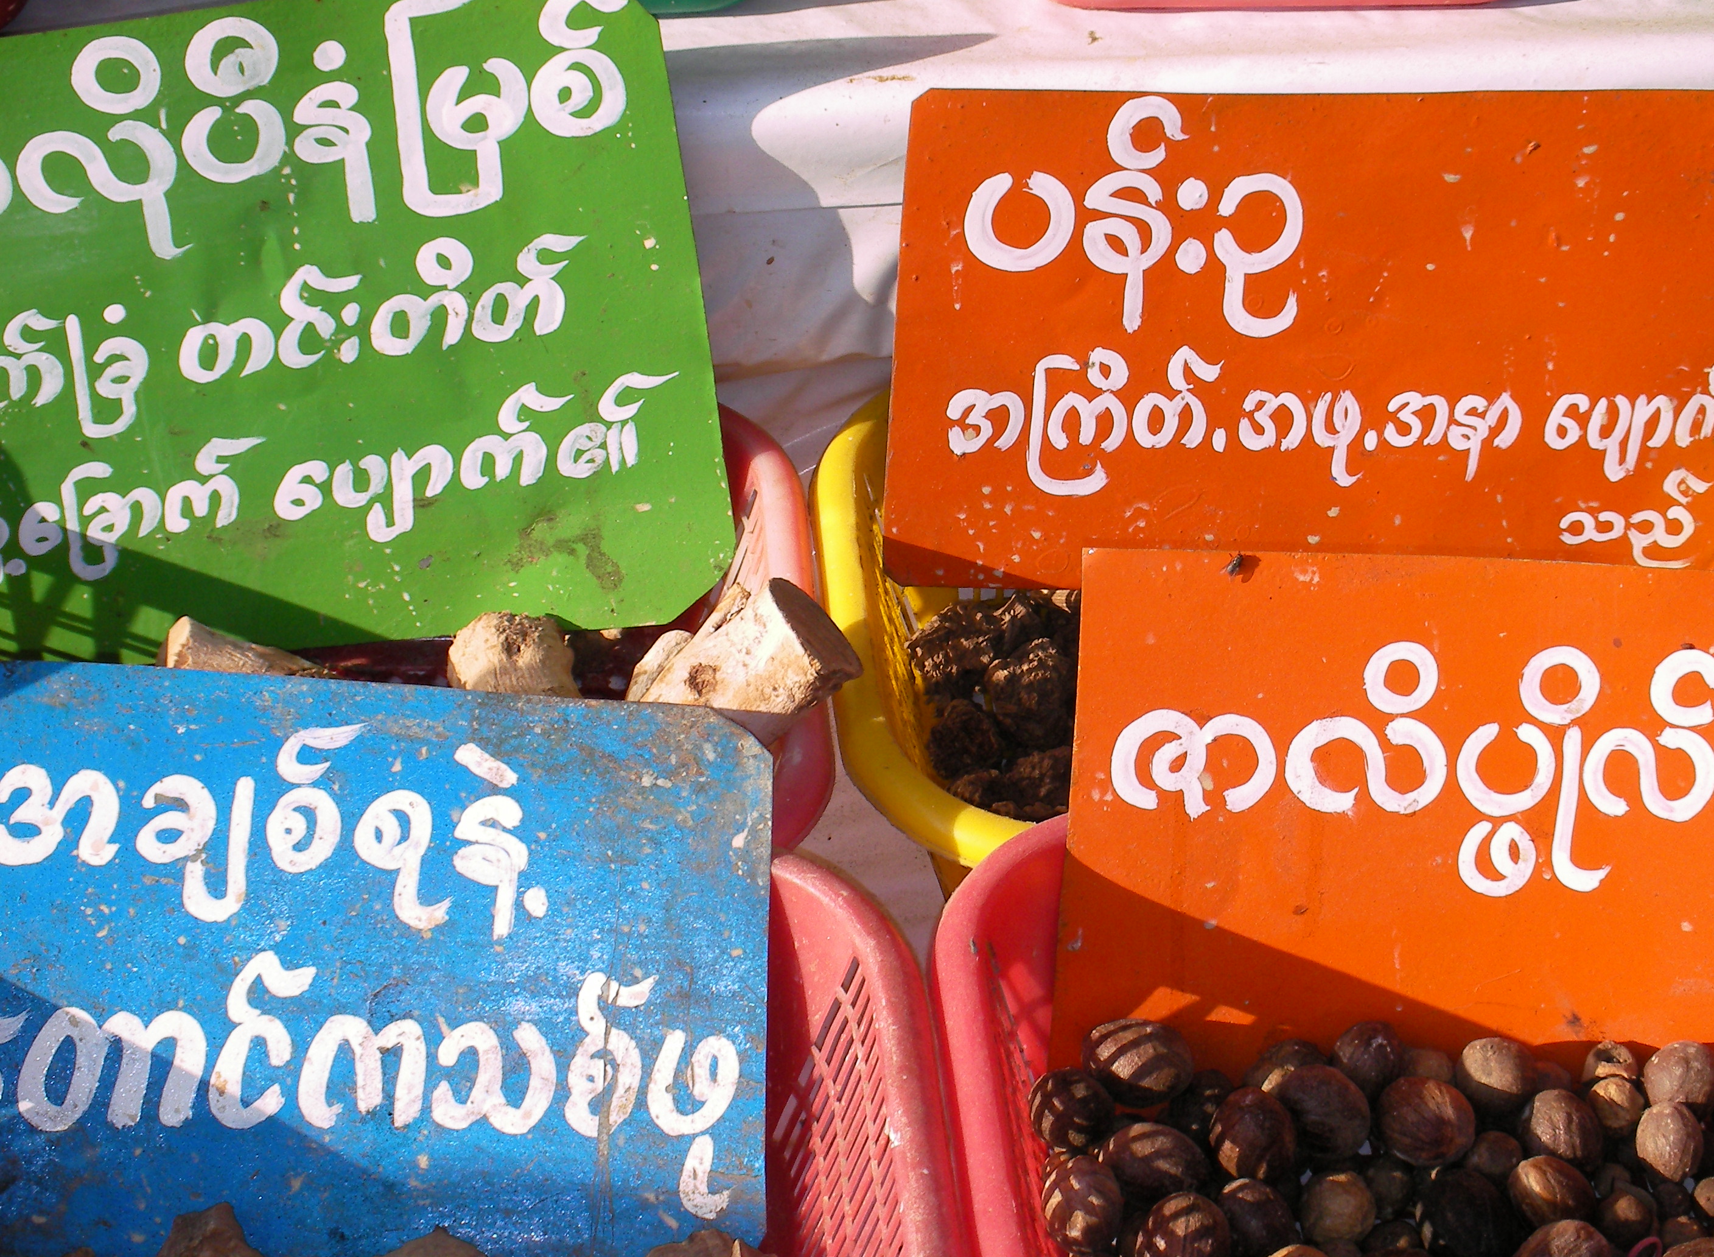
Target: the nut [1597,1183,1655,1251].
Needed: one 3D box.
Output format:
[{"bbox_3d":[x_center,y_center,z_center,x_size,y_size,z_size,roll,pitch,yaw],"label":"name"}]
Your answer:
[{"bbox_3d":[0.208,0.159,1.259,0.017,0.017,0.017,0,46,0],"label":"nut"}]

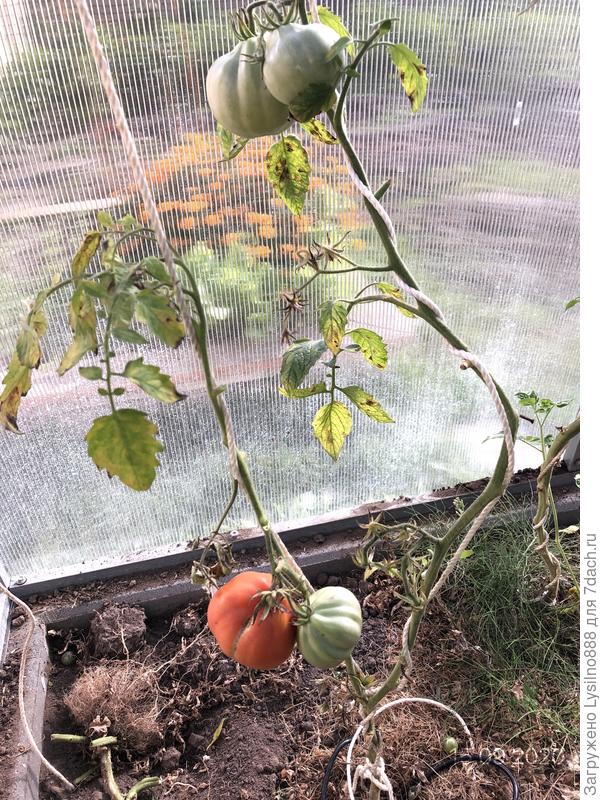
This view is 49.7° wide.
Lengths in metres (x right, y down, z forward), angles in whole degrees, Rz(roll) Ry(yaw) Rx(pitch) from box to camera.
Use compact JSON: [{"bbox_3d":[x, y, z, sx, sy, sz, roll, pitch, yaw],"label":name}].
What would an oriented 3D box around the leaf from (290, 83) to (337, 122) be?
[{"bbox_3d":[0.011,-0.271,0.590,0.040,0.033,0.014,-42,17,18],"label":"leaf"}]

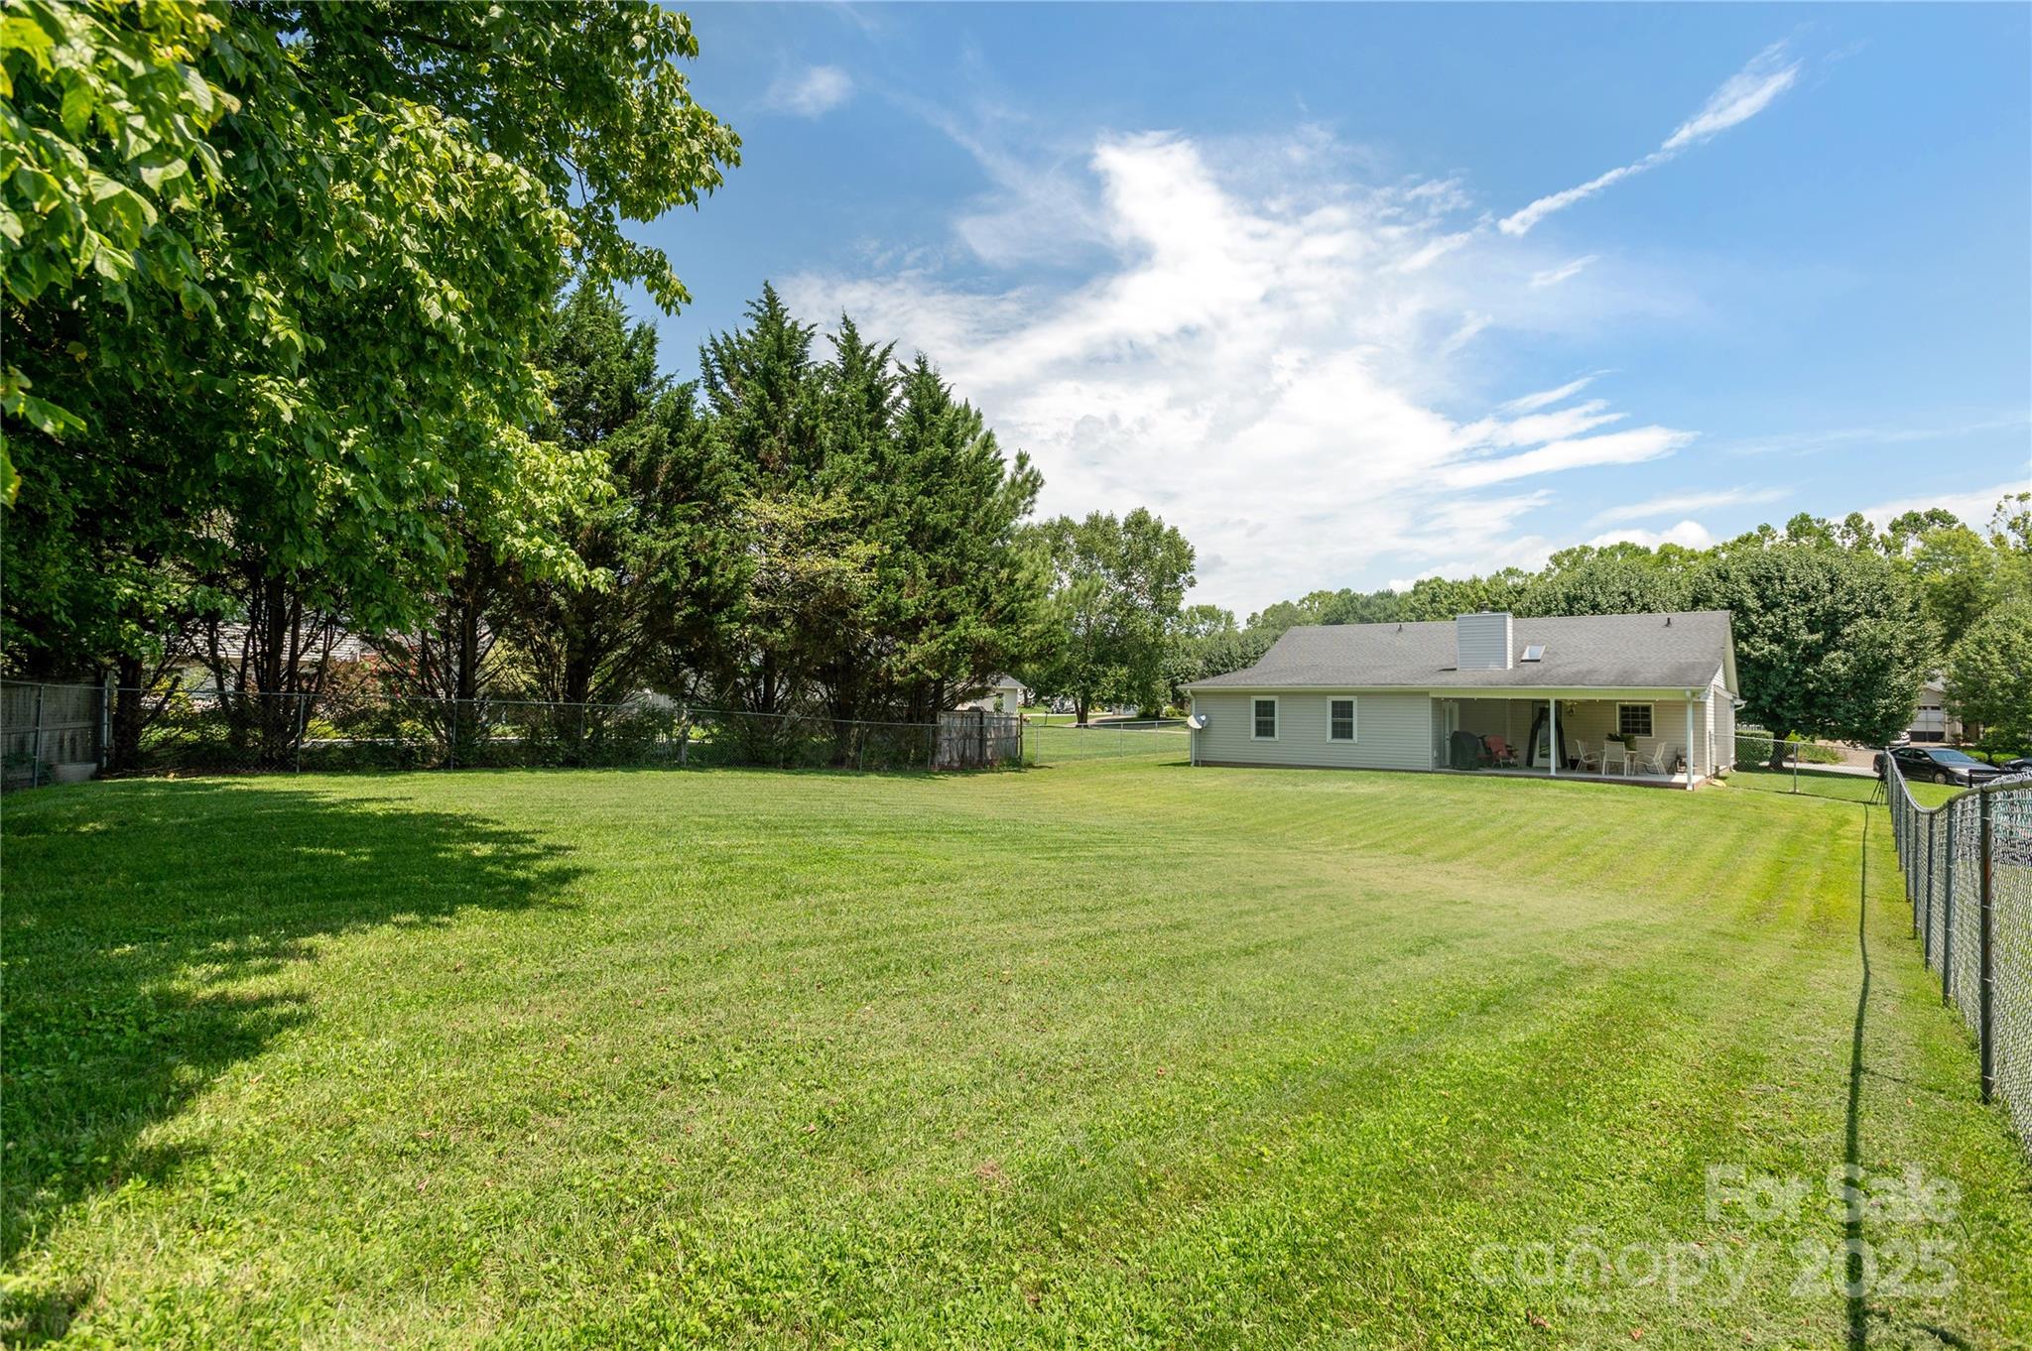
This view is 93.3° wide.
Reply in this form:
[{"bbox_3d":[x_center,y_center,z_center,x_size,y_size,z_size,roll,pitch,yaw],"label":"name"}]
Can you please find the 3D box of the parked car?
[{"bbox_3d":[39.420,3.880,41.080,1.820,1.460,4.800,0,-1,7],"label":"parked car"}]

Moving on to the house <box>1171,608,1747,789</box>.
[{"bbox_3d":[16.904,0.544,35.594,15.630,5.481,16.039,-1,-1,39],"label":"house"}]

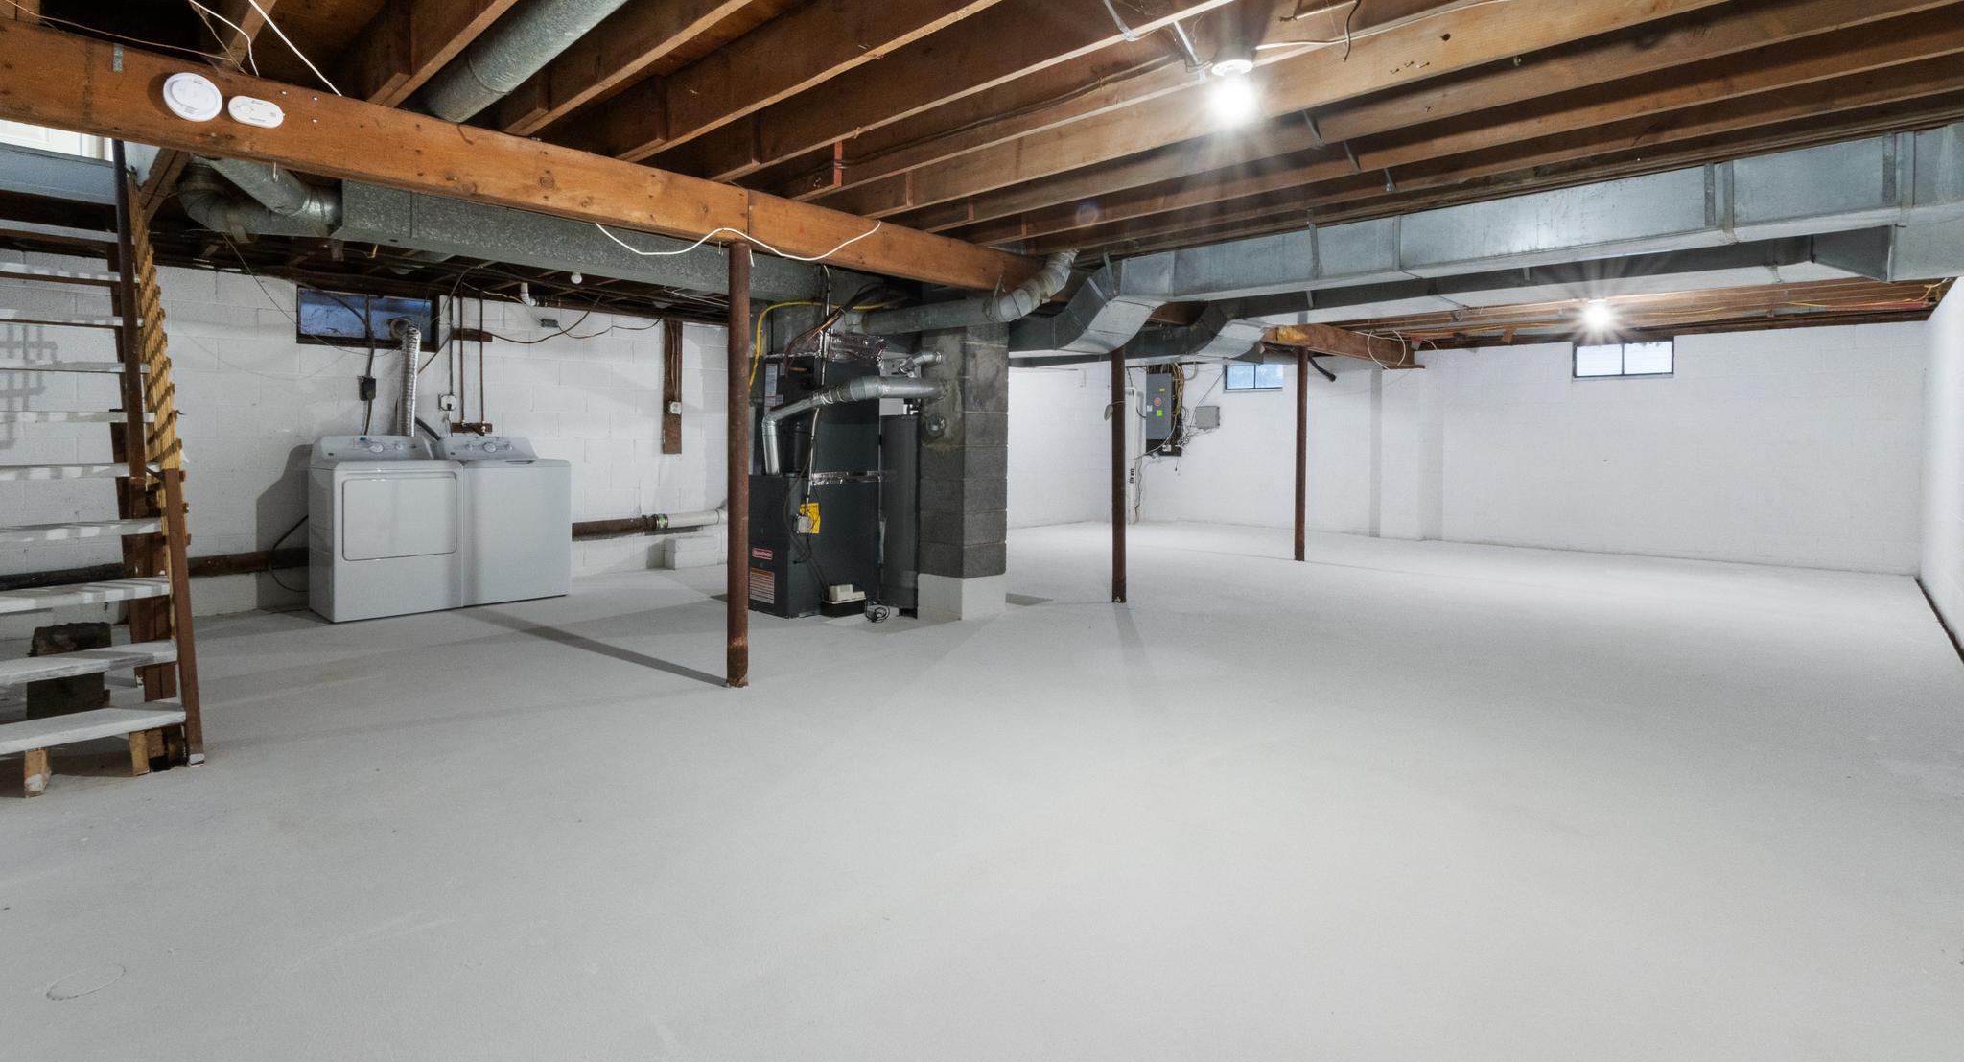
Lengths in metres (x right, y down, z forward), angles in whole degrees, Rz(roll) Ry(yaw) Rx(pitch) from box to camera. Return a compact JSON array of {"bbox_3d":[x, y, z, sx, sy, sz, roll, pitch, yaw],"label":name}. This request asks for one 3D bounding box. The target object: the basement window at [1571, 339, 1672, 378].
[{"bbox_3d":[6.090,-1.637,7.770,0.770,0.375,0.100,5,7,40],"label":"basement window"}]

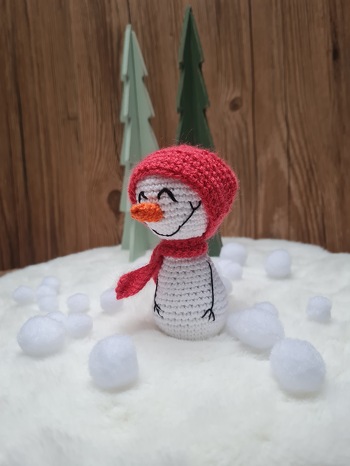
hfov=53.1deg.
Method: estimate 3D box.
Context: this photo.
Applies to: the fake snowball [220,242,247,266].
[{"bbox_3d":[0.081,0.030,0.481,0.034,0.034,0.034,-3,8,0],"label":"fake snowball"}]

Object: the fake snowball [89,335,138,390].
[{"bbox_3d":[-0.033,0.069,0.186,0.027,0.028,0.027,-2,5,0],"label":"fake snowball"}]

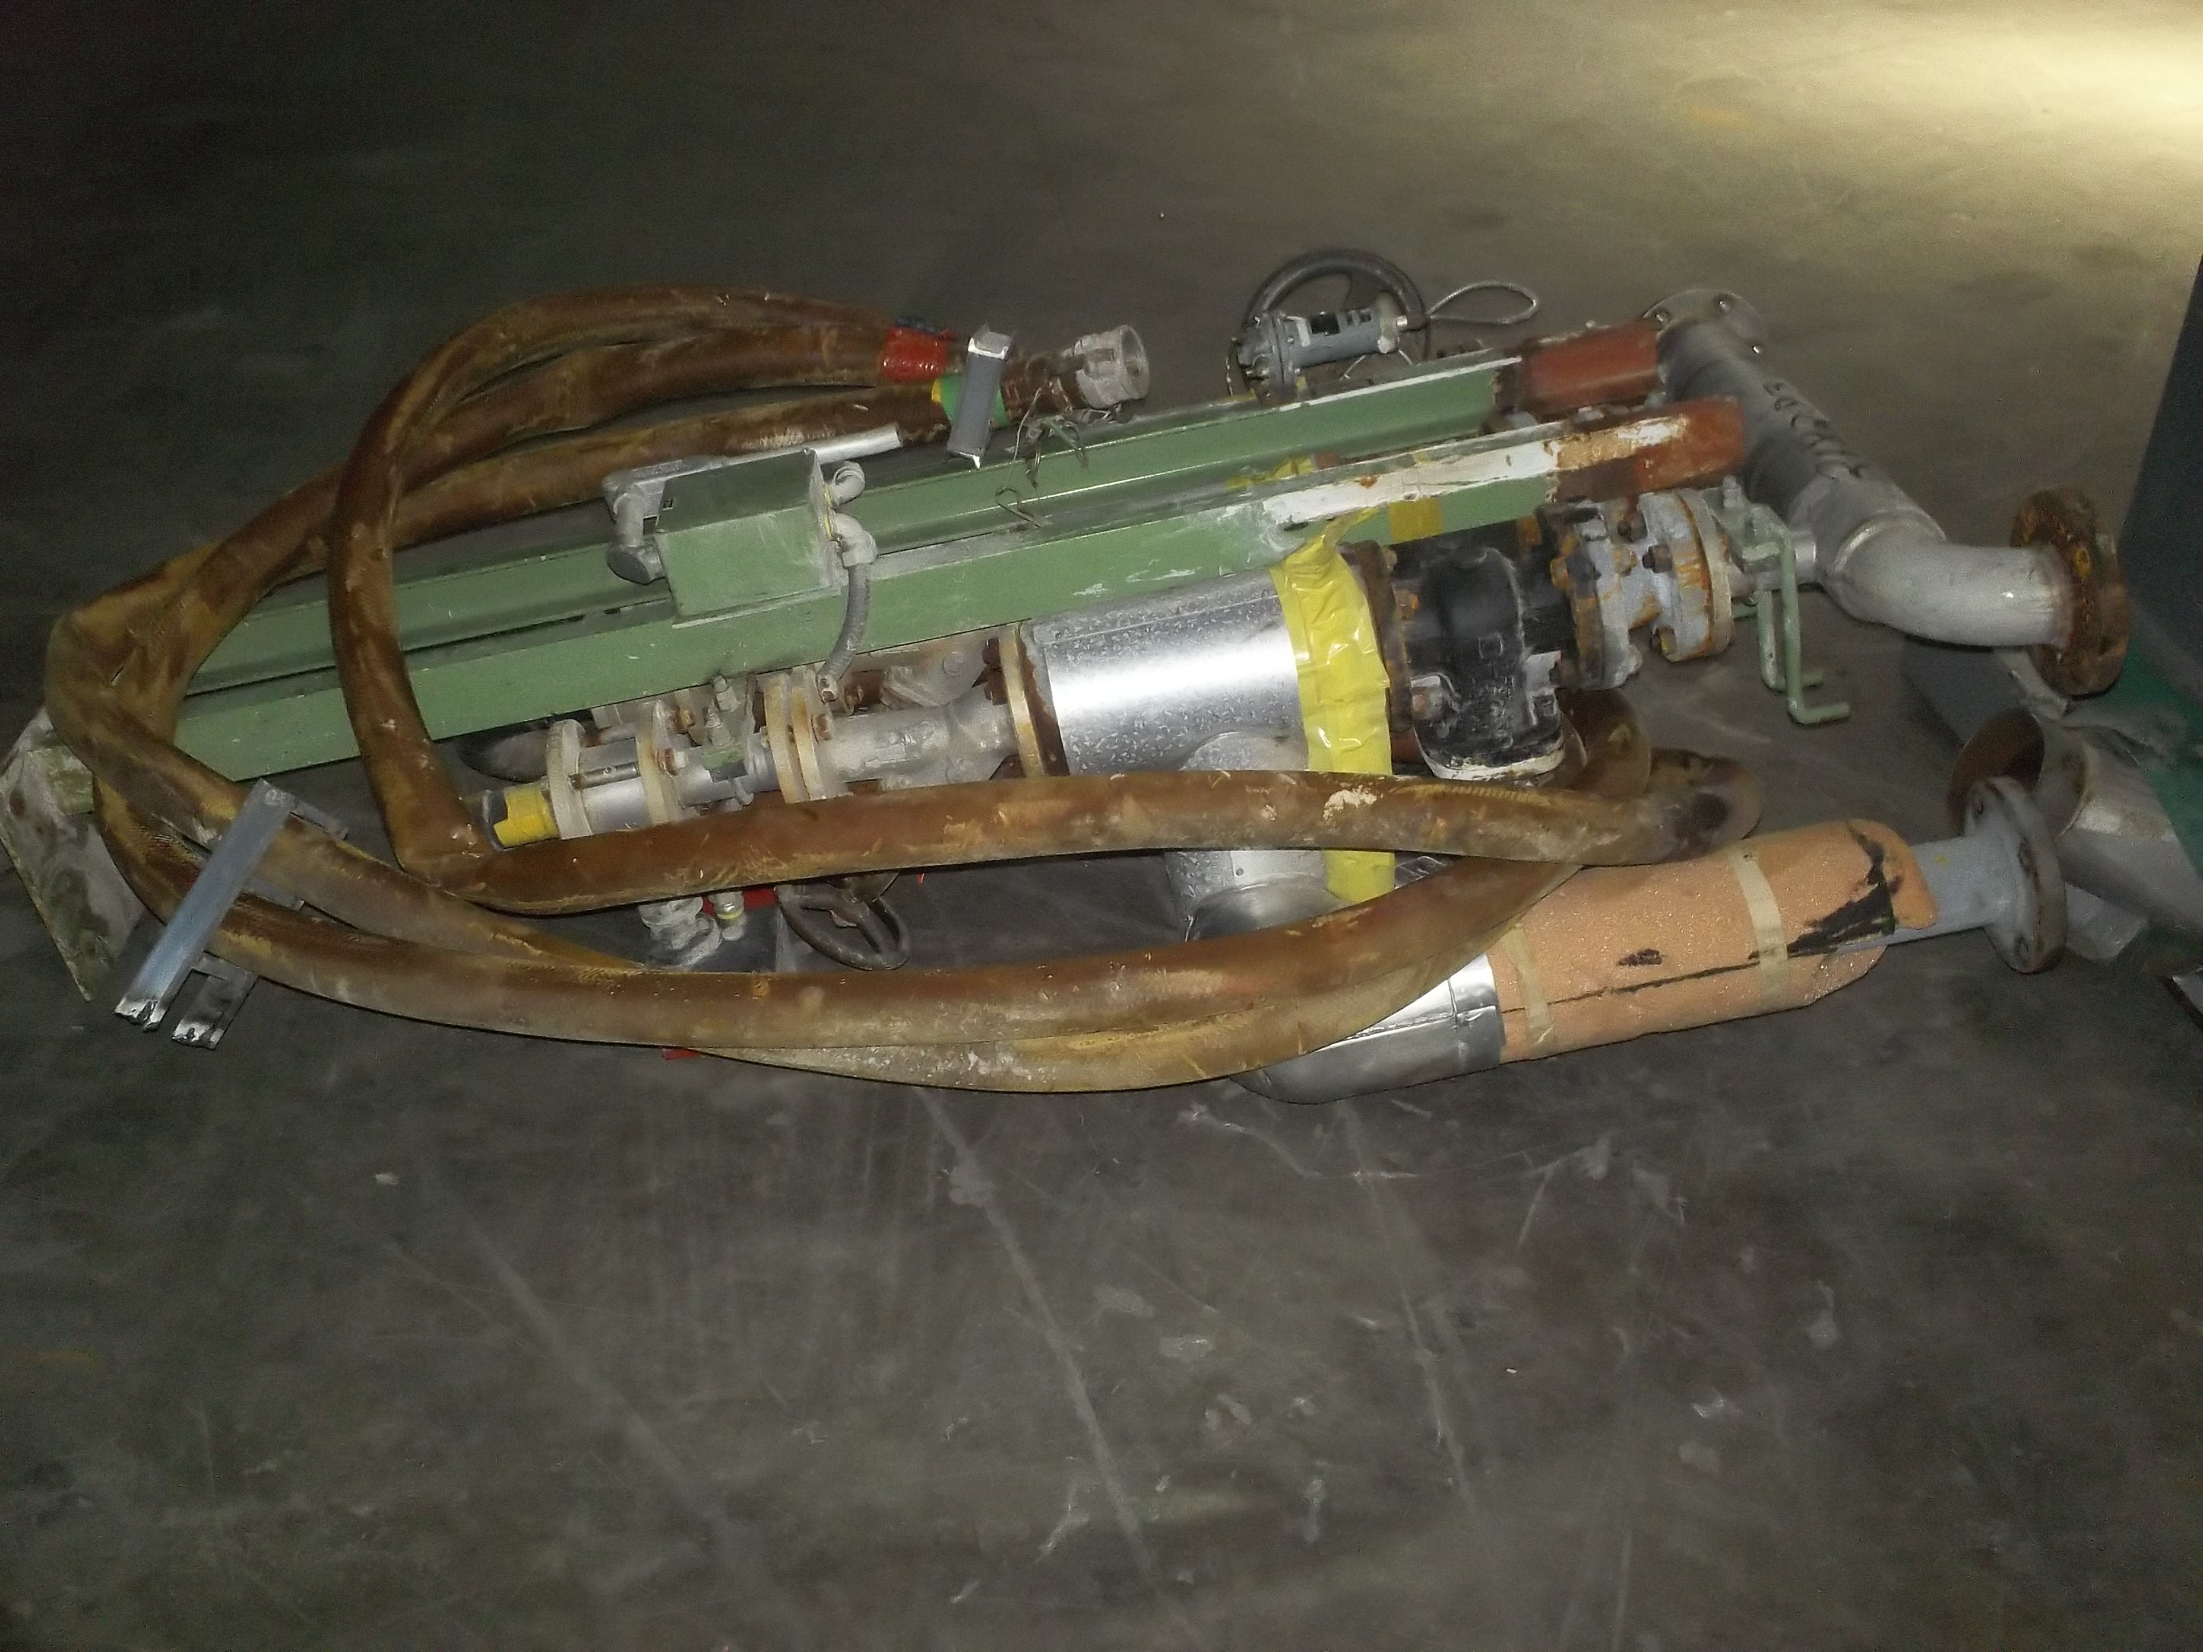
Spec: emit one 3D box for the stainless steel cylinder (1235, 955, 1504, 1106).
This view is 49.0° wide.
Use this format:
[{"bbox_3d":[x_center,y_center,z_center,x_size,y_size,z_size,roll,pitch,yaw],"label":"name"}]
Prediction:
[{"bbox_3d":[0.248,0.174,2.394,0.265,0.170,0.185,-11,40,0],"label":"stainless steel cylinder"}]

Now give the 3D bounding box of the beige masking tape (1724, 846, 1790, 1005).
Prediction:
[{"bbox_3d":[0.637,0.102,2.388,0.029,0.168,0.168,-11,40,0],"label":"beige masking tape"}]

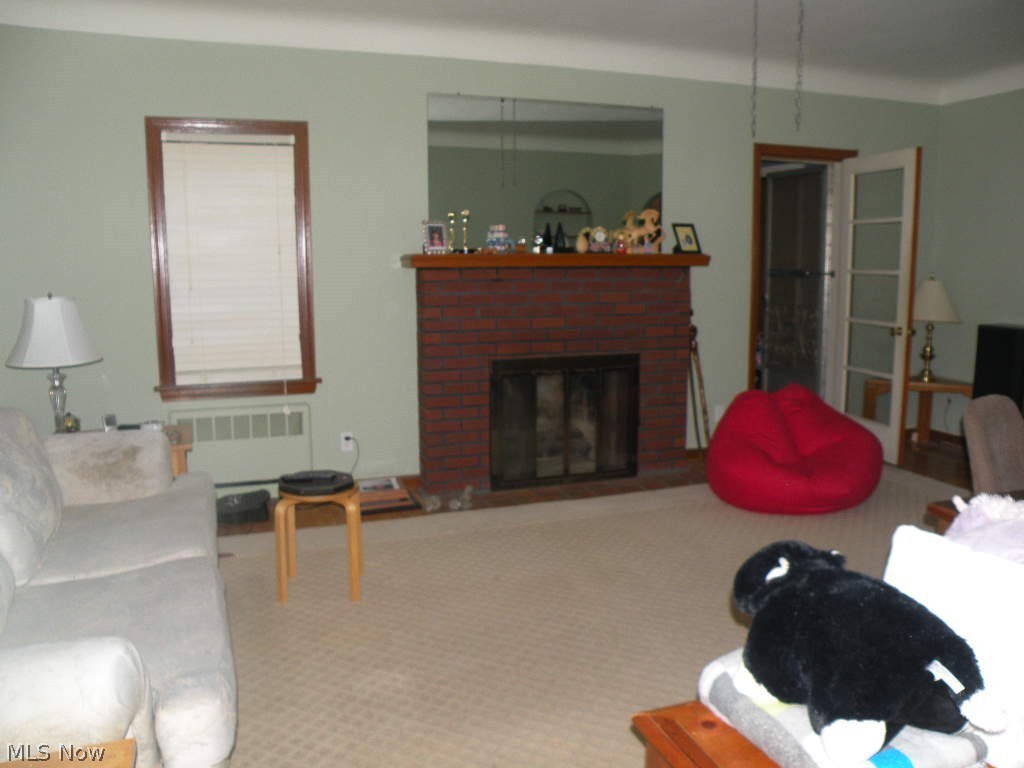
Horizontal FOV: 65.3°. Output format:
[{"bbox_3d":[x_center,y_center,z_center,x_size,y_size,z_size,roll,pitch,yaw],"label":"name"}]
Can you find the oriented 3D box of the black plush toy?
[{"bbox_3d":[0.601,0.442,1.430,0.300,0.250,0.420,-5,9,-27],"label":"black plush toy"}]

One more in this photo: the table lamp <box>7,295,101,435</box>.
[{"bbox_3d":[-2.180,-0.070,3.783,0.440,0.727,0.440,-3,9,-19],"label":"table lamp"}]

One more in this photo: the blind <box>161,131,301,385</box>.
[{"bbox_3d":[-1.500,-0.670,4.308,0.690,1.345,0.050,-3,9,-19],"label":"blind"}]

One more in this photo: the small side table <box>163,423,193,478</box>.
[{"bbox_3d":[-1.920,0.501,3.924,0.690,0.473,0.550,-3,9,-19],"label":"small side table"}]

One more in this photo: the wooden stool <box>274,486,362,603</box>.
[{"bbox_3d":[-0.776,0.609,3.214,0.335,0.450,0.335,-1,8,-3],"label":"wooden stool"}]

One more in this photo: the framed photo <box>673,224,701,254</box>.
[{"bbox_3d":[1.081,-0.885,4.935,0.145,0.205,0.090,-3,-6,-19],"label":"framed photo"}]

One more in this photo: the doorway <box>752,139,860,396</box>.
[{"bbox_3d":[2.016,-0.571,5.564,0.880,2.101,0.150,-3,9,-19],"label":"doorway"}]

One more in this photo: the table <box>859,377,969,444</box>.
[{"bbox_3d":[2.973,0.204,5.779,0.820,0.480,0.440,3,9,24],"label":"table"}]

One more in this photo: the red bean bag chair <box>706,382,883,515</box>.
[{"bbox_3d":[1.622,0.321,4.559,0.920,0.610,0.920,3,9,20],"label":"red bean bag chair"}]

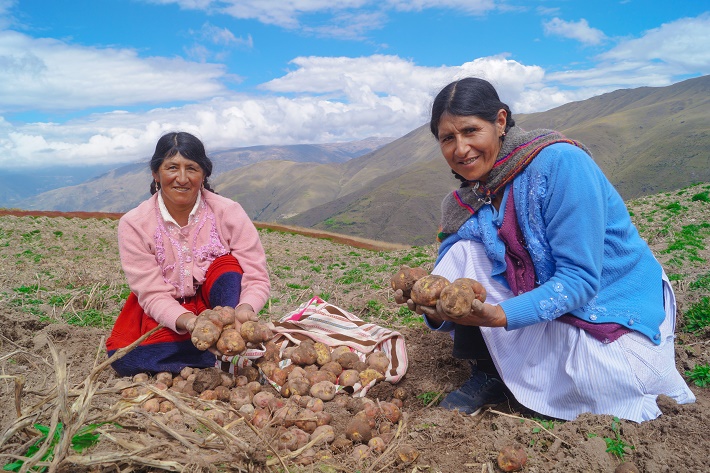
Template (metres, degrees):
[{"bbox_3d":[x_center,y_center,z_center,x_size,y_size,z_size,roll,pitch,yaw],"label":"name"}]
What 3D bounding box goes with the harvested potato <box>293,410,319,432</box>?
[{"bbox_3d":[-0.116,0.430,1.236,0.063,0.051,0.056,0,8,0],"label":"harvested potato"}]

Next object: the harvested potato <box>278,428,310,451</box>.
[{"bbox_3d":[-0.141,0.473,1.240,0.068,0.050,0.056,-1,8,-7],"label":"harvested potato"}]

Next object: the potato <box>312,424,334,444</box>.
[{"bbox_3d":[-0.074,0.469,1.260,0.054,0.044,0.050,0,8,-4],"label":"potato"}]

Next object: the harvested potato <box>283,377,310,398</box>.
[{"bbox_3d":[-0.159,0.411,1.450,0.074,0.058,0.060,0,3,0],"label":"harvested potato"}]

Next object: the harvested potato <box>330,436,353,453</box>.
[{"bbox_3d":[-0.028,0.438,1.120,0.045,0.036,0.042,0,3,0],"label":"harvested potato"}]

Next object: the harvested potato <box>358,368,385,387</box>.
[{"bbox_3d":[0.046,0.397,1.500,0.068,0.053,0.056,0,8,2],"label":"harvested potato"}]

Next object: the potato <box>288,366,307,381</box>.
[{"bbox_3d":[-0.162,0.392,1.510,0.052,0.045,0.050,-1,8,-6],"label":"potato"}]

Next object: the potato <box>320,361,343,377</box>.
[{"bbox_3d":[-0.068,0.385,1.540,0.062,0.048,0.055,0,8,-3],"label":"potato"}]

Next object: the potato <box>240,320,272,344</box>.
[{"bbox_3d":[-0.272,0.265,1.470,0.086,0.064,0.066,0,3,0],"label":"potato"}]

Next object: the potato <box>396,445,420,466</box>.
[{"bbox_3d":[0.107,0.440,1.070,0.046,0.042,0.044,0,3,0],"label":"potato"}]

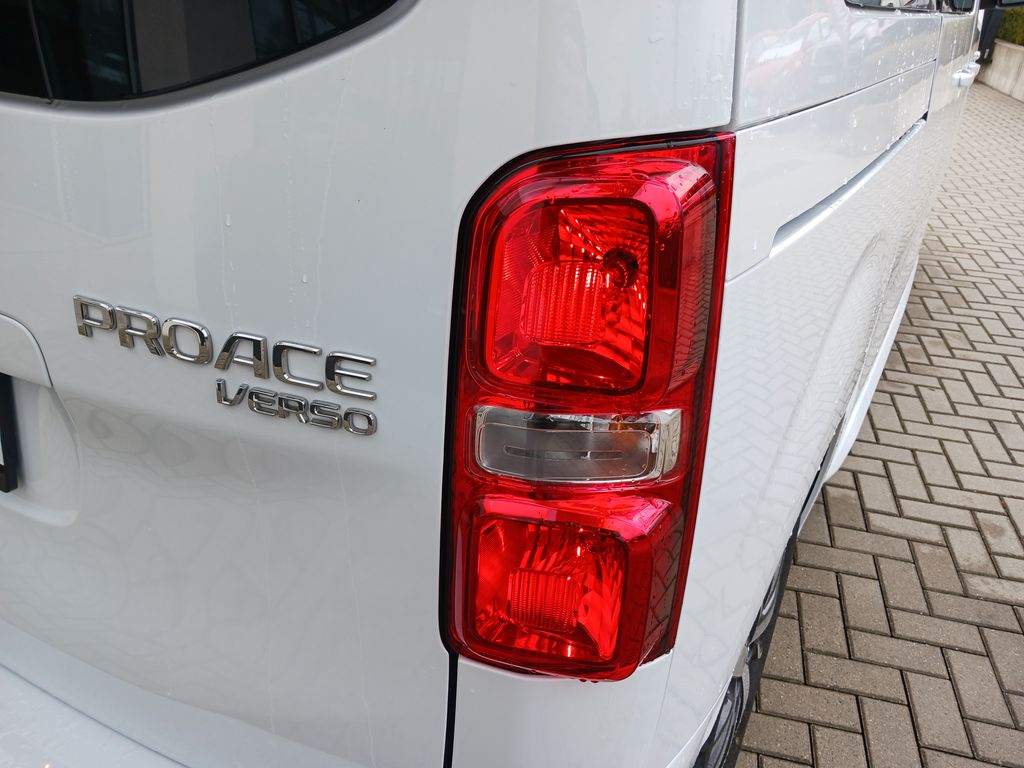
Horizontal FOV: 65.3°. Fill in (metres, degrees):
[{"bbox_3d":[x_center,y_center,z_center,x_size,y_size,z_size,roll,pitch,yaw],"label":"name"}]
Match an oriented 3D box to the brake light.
[{"bbox_3d":[0.060,0.028,0.624,0.176,0.420,0.170,10,26,17],"label":"brake light"}]

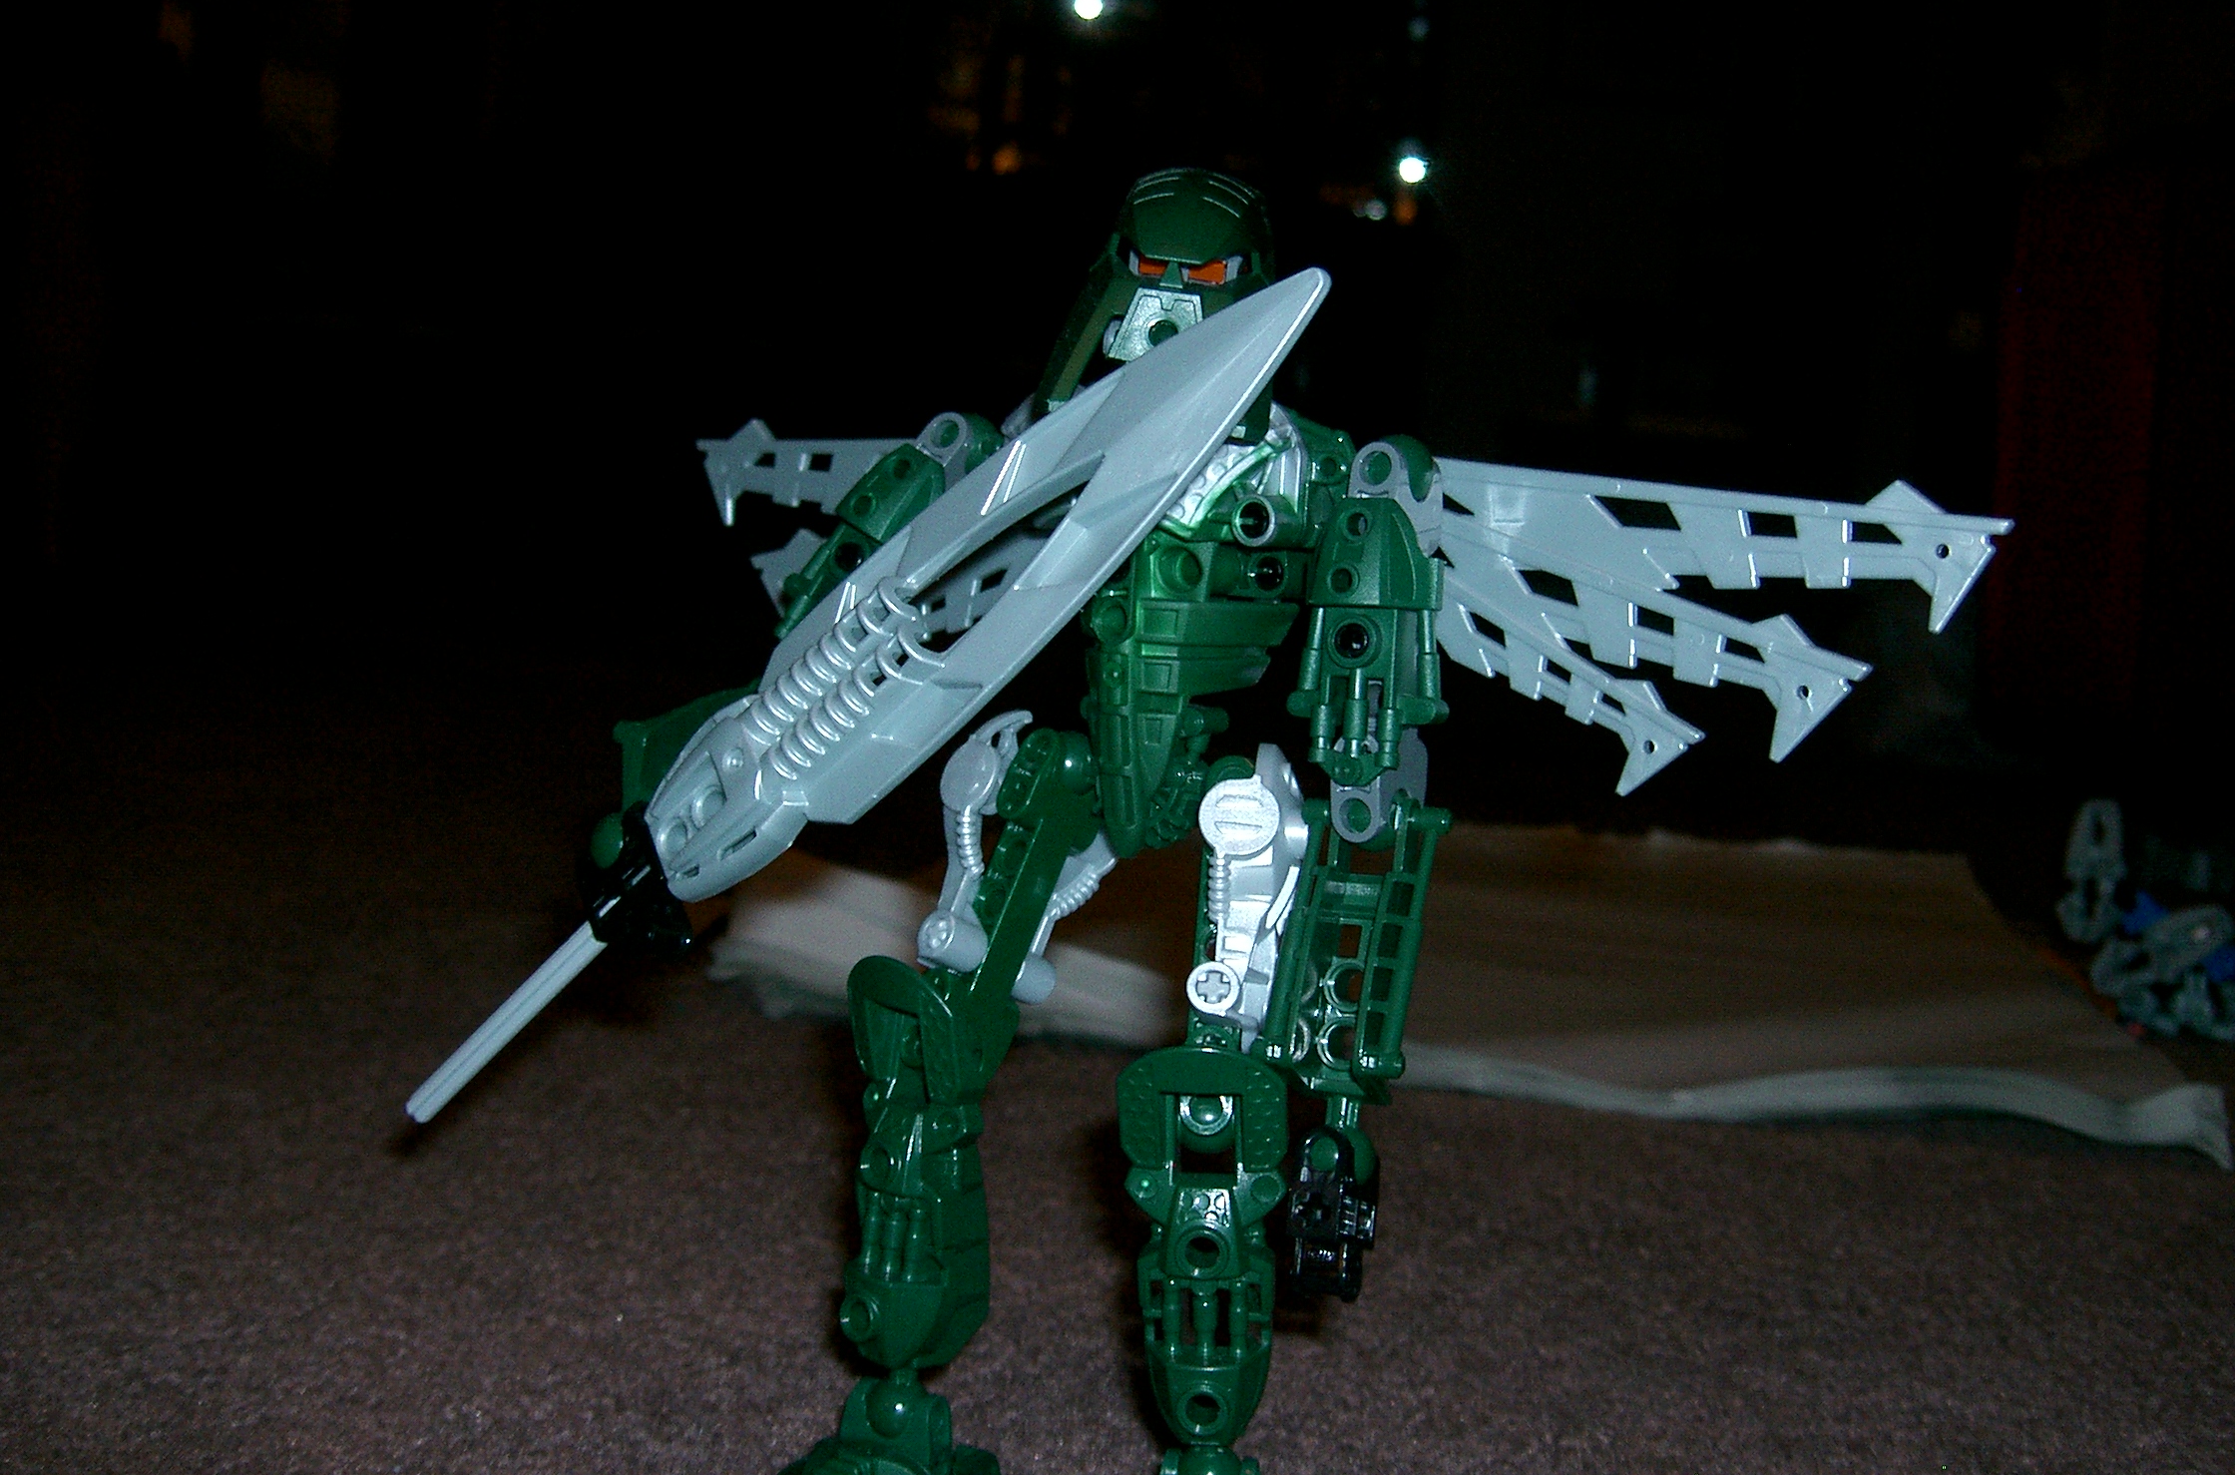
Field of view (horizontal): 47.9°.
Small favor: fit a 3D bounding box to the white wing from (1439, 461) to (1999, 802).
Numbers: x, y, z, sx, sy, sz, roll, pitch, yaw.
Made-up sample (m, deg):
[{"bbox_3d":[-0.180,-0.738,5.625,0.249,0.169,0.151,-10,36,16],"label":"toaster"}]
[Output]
[{"bbox_3d":[0.078,-0.018,0.388,0.107,0.053,0.019,11,8,30],"label":"white wing"}]

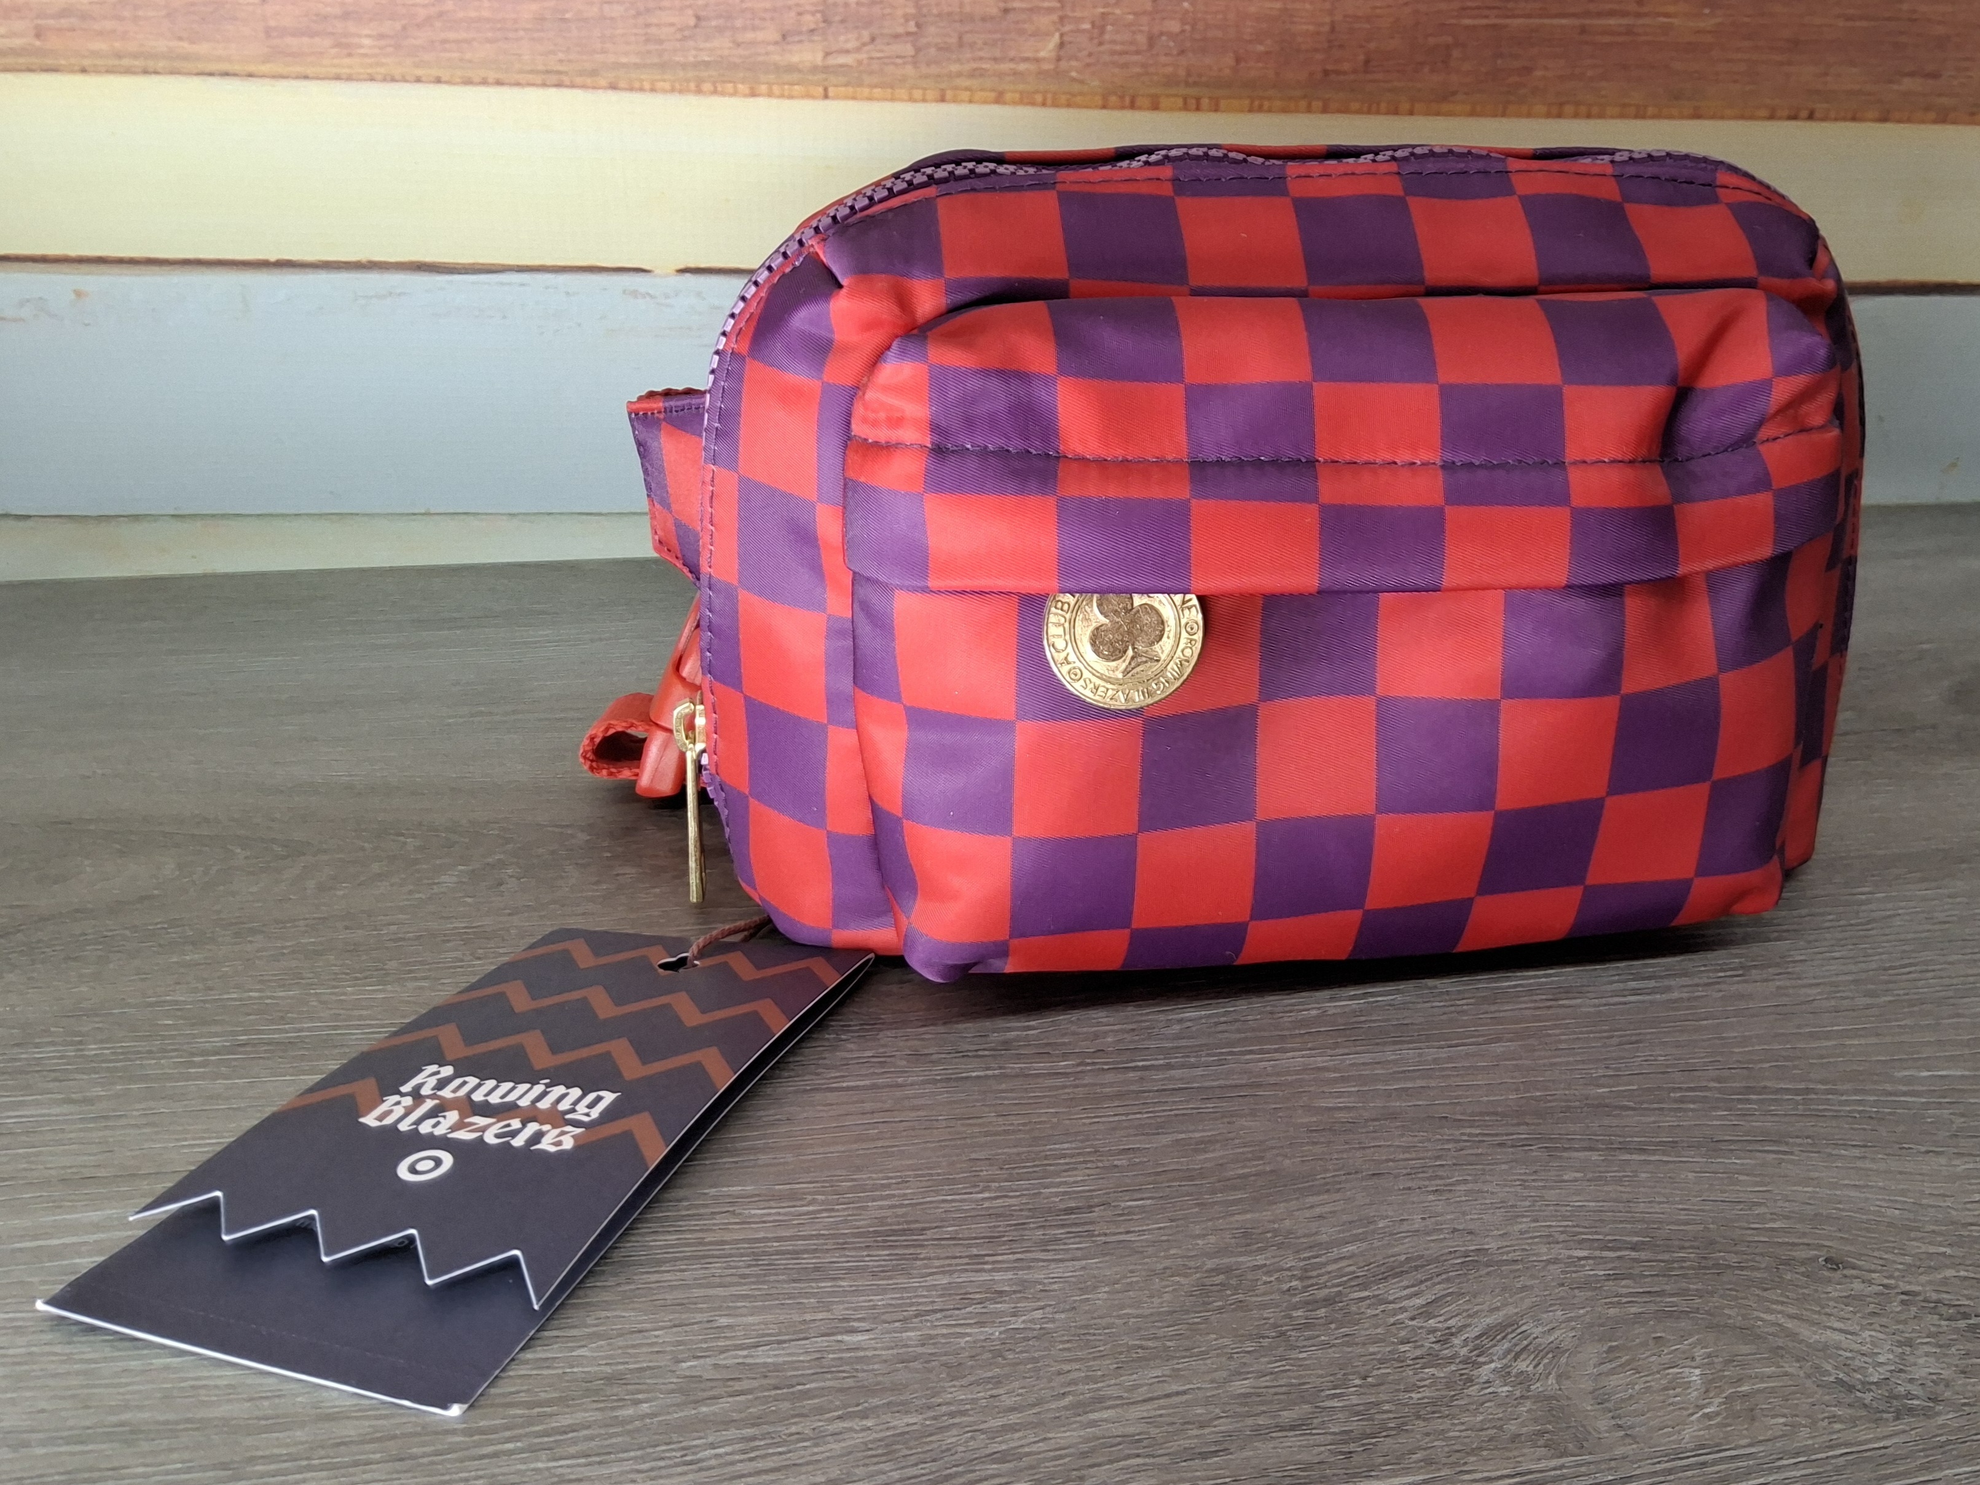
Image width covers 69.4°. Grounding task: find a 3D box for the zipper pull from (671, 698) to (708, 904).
[{"bbox_3d":[-0.054,0.011,0.259,0.006,0.038,0.008,-3,17,-9],"label":"zipper pull"}]

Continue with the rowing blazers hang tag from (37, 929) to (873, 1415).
[{"bbox_3d":[-0.069,0.052,0.212,0.064,0.006,0.108,3,20,19],"label":"rowing blazers hang tag"}]

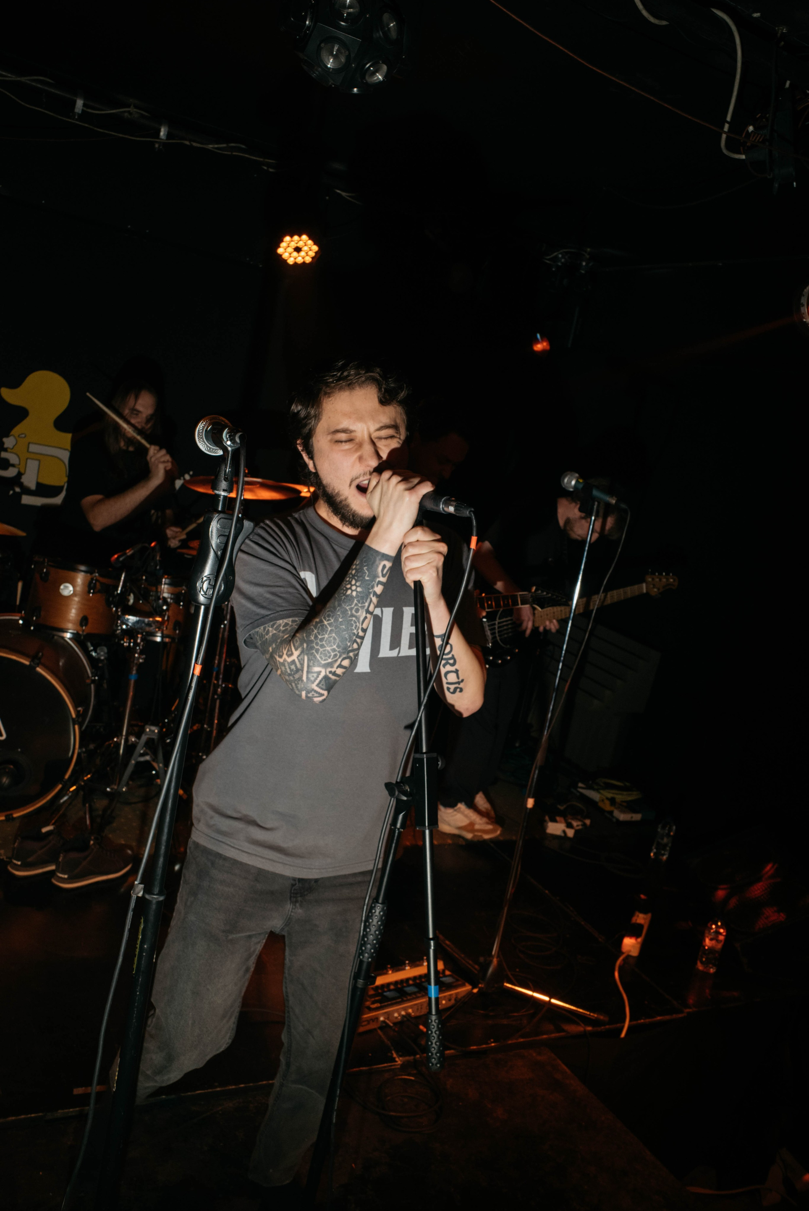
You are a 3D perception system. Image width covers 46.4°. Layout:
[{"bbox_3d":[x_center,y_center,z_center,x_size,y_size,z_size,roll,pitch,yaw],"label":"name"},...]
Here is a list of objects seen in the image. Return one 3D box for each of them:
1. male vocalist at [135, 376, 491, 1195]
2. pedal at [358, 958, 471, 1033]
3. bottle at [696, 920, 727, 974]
[{"bbox_3d":[-0.229,0.450,1.683,0.560,1.700,0.620,8,10,-11],"label":"male vocalist"},{"bbox_3d":[-0.015,1.098,2.723,0.400,0.066,0.200,3,12,-37],"label":"pedal"},{"bbox_3d":[1.046,1.146,3.193,0.066,0.190,0.066,10,9,0],"label":"bottle"}]

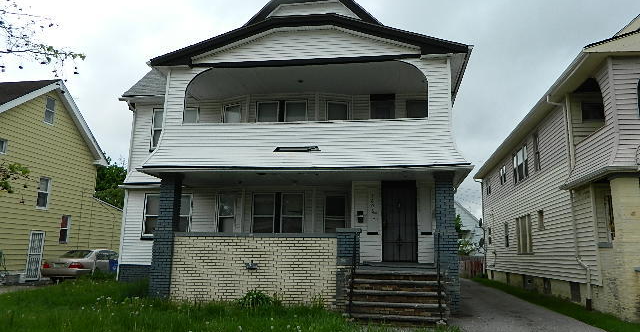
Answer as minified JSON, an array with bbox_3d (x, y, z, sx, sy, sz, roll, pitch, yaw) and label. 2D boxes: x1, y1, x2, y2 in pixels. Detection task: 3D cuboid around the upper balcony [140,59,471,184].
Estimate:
[{"bbox_3d":[-0.334,-1.033,12.832,8.000,2.900,2.800,0,-11,9],"label":"upper balcony"}]

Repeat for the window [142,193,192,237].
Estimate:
[{"bbox_3d":[-4.866,1.500,14.639,1.600,1.380,0.130,0,-11,9],"label":"window"}]

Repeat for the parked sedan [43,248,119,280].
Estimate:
[{"bbox_3d":[-10.093,4.499,20.948,1.790,1.430,4.750,0,-11,9],"label":"parked sedan"}]

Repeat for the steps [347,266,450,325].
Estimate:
[{"bbox_3d":[1.636,2.769,9.903,1.900,1.080,1.450,0,-11,9],"label":"steps"}]

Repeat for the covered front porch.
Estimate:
[{"bbox_3d":[-0.373,1.971,12.352,7.500,3.250,2.450,0,-11,9],"label":"covered front porch"}]

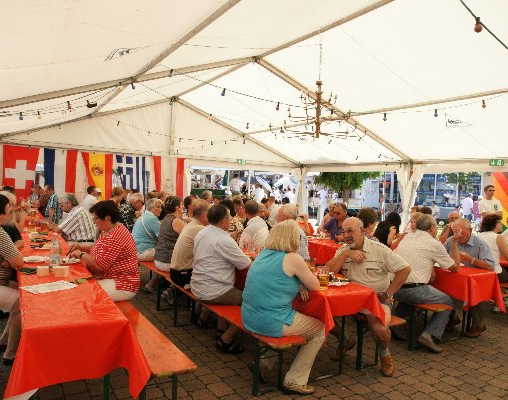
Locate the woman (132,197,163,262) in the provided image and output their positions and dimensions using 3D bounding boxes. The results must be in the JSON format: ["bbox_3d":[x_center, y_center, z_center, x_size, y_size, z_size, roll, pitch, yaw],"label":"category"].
[{"bbox_3d":[-1.400,0.672,5.886,0.720,1.320,0.500,2,2,-32],"label":"woman"}]

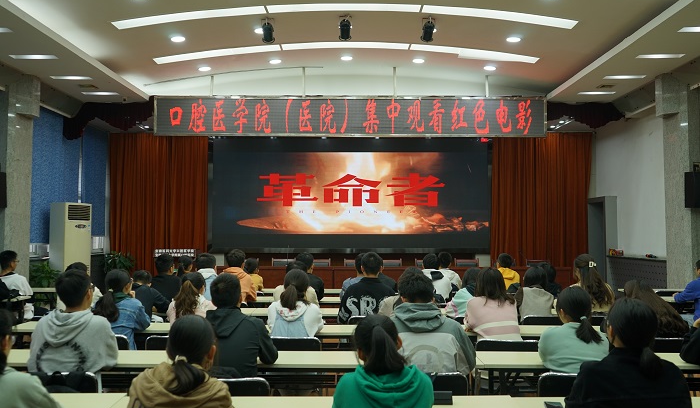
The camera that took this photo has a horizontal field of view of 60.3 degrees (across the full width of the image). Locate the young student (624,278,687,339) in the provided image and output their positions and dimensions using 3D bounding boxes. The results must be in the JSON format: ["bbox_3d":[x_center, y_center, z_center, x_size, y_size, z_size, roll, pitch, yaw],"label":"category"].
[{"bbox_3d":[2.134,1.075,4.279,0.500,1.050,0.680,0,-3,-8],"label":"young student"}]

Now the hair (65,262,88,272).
[{"bbox_3d":[-2.329,0.579,5.131,0.190,0.190,0.210,0,-2,8],"label":"hair"}]

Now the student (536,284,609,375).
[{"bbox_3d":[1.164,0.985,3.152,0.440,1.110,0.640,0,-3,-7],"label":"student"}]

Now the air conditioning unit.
[{"bbox_3d":[-4.569,0.888,9.867,0.350,1.820,0.520,-1,-3,26],"label":"air conditioning unit"}]

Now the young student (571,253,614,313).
[{"bbox_3d":[2.063,1.092,5.291,0.440,1.300,0.720,1,-2,-16],"label":"young student"}]

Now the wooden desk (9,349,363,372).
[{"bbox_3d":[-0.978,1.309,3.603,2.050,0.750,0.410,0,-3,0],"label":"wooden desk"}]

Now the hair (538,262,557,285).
[{"bbox_3d":[2.044,0.731,6.250,0.185,0.240,0.210,0,-3,0],"label":"hair"}]

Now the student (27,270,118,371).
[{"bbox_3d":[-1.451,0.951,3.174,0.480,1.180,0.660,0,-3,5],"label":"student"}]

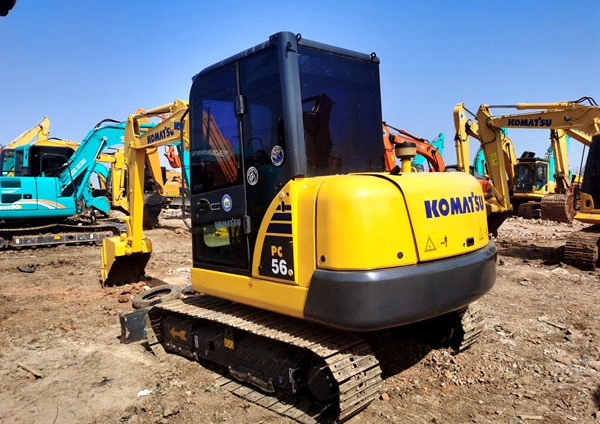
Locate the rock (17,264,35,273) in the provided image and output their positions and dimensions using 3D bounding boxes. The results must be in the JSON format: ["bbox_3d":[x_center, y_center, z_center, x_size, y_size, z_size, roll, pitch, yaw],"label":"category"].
[{"bbox_3d":[-5.094,1.035,8.700,0.340,0.140,0.230,-4,3,-30],"label":"rock"}]

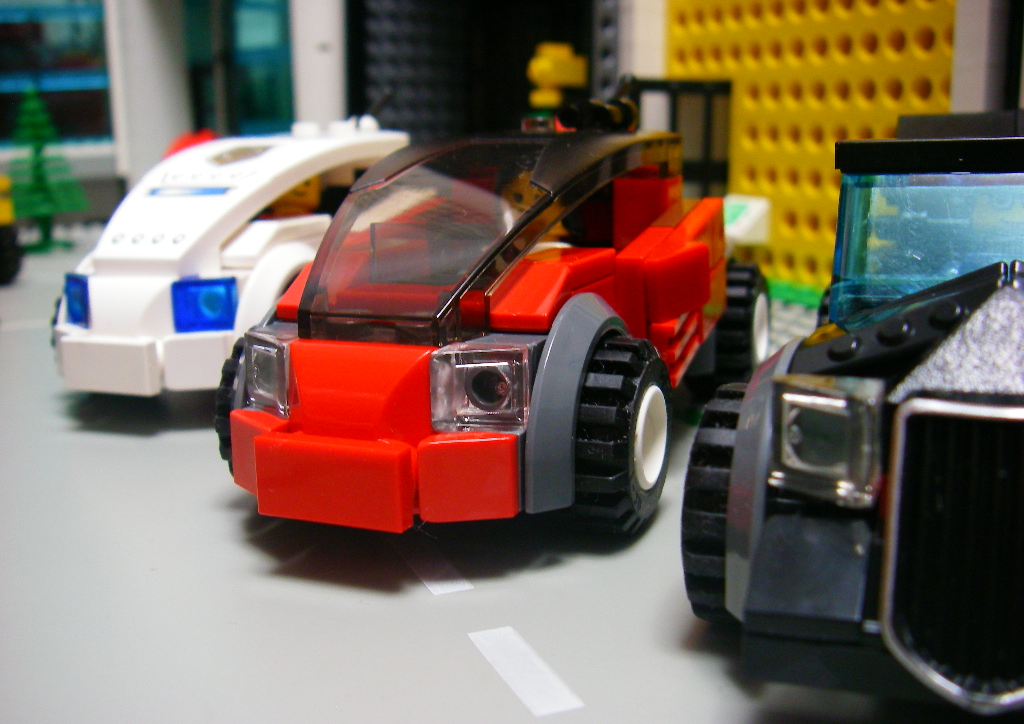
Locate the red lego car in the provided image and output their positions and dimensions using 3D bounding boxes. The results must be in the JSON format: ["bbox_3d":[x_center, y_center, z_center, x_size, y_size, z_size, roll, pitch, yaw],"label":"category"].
[{"bbox_3d":[0.002,-0.011,0.152,0.050,0.045,0.106,4,13,22],"label":"red lego car"}]

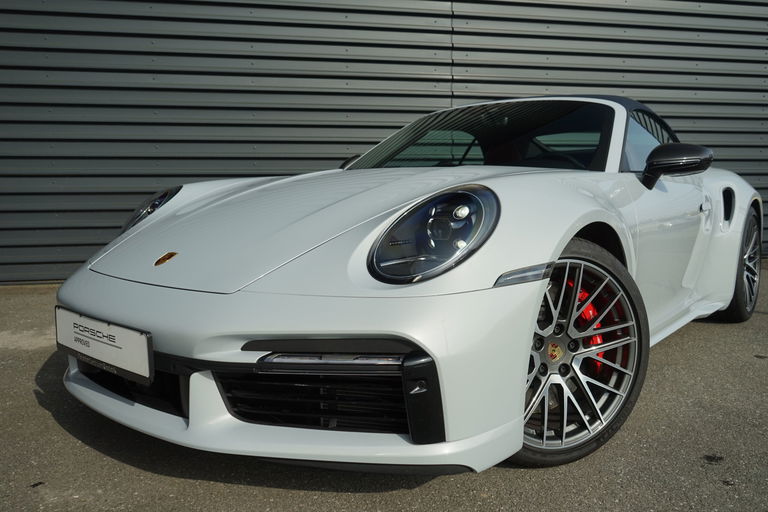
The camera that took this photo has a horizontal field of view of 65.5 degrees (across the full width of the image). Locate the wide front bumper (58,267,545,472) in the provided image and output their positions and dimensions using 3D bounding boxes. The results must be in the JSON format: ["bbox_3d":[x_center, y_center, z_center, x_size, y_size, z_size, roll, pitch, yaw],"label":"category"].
[{"bbox_3d":[-0.503,0.232,1.861,1.800,0.480,0.770,5,9,40],"label":"wide front bumper"}]

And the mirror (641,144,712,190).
[{"bbox_3d":[1.185,-0.362,2.419,0.250,0.185,0.160,5,9,40],"label":"mirror"}]

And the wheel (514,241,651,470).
[{"bbox_3d":[0.472,0.268,1.795,0.686,0.686,0.260,-3,7,-22],"label":"wheel"}]

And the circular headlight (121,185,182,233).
[{"bbox_3d":[-0.960,-0.169,2.387,0.260,0.230,0.350,5,9,40],"label":"circular headlight"}]

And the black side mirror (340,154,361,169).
[{"bbox_3d":[-0.175,-0.489,3.560,0.250,0.185,0.160,5,9,40],"label":"black side mirror"}]

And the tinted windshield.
[{"bbox_3d":[0.402,-0.567,2.850,1.380,0.390,0.790,5,9,40],"label":"tinted windshield"}]

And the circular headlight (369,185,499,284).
[{"bbox_3d":[0.133,-0.067,1.471,0.260,0.230,0.350,5,9,40],"label":"circular headlight"}]

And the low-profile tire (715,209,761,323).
[{"bbox_3d":[2.059,0.034,3.646,0.310,0.720,0.720,5,9,40],"label":"low-profile tire"}]

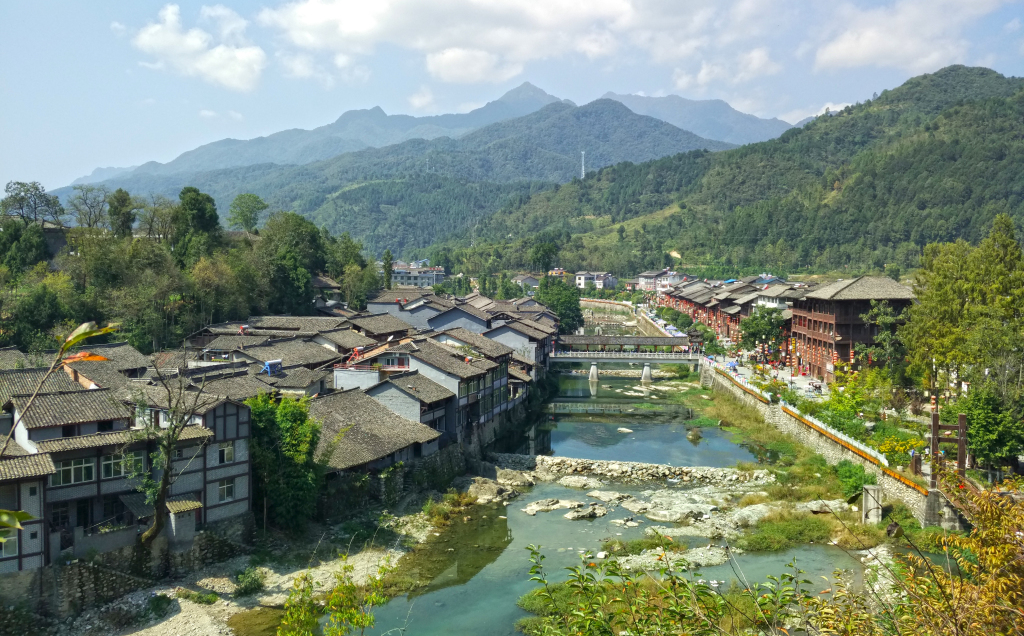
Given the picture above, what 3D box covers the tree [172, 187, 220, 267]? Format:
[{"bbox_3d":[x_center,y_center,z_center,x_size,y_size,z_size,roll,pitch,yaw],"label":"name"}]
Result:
[{"bbox_3d":[-67.540,-19.480,190.000,10.200,17.340,10.000,0,3,0],"label":"tree"}]

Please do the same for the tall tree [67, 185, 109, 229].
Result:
[{"bbox_3d":[-89.920,-23.410,188.000,8.900,9.740,8.500,0,3,0],"label":"tall tree"}]

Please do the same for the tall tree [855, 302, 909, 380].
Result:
[{"bbox_3d":[54.120,3.590,130.000,7.800,12.300,7.400,0,3,0],"label":"tall tree"}]

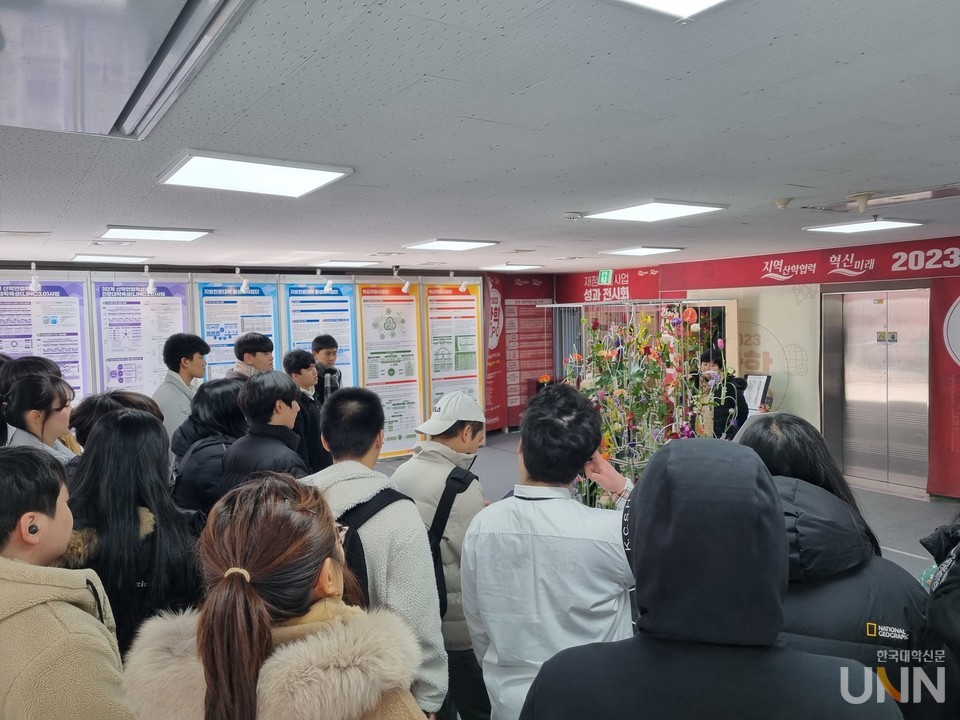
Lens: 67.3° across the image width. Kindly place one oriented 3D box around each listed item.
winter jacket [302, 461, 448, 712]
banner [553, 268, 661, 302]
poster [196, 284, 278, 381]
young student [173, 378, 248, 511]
[{"bbox_3d":[-0.312,0.634,2.020,0.530,0.710,0.330,0,4,22],"label":"winter jacket"},{"bbox_3d":[1.871,-1.096,10.803,0.040,0.500,2.250,-4,5,-33],"label":"banner"},{"bbox_3d":[-2.787,0.226,8.542,0.920,2.240,0.030,-4,5,-33],"label":"poster"},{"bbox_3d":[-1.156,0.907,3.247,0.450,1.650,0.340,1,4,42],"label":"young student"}]

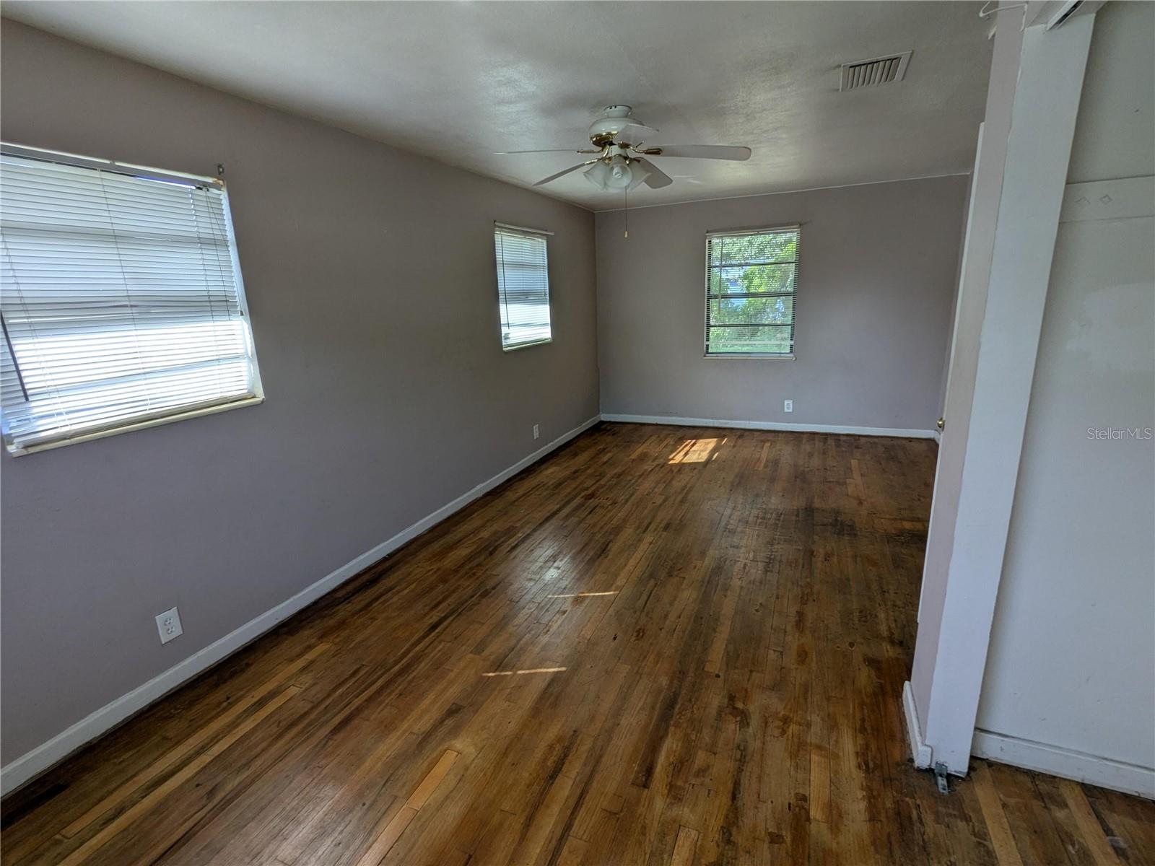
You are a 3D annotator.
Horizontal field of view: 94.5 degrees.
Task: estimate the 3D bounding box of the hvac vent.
[{"bbox_3d":[1.329,-1.610,2.396,0.262,0.020,0.358,4,16,23],"label":"hvac vent"}]

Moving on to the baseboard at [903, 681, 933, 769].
[{"bbox_3d":[1.172,1.000,1.843,0.035,0.085,0.325,4,16,23],"label":"baseboard"}]

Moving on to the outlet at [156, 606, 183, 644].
[{"bbox_3d":[-1.701,0.801,2.227,0.010,0.125,0.079,4,16,23],"label":"outlet"}]

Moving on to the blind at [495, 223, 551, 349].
[{"bbox_3d":[-0.475,-1.276,4.813,0.050,0.950,0.920,4,16,23],"label":"blind"}]

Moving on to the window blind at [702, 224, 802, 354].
[{"bbox_3d":[1.827,-1.448,5.629,0.920,1.280,0.050,4,16,23],"label":"window blind"}]

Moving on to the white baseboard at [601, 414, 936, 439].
[{"bbox_3d":[1.912,-0.079,5.939,3.520,0.085,0.018,4,16,23],"label":"white baseboard"}]

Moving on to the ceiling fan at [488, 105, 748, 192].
[{"bbox_3d":[0.256,-1.464,2.775,1.270,0.400,1.270,4,16,23],"label":"ceiling fan"}]

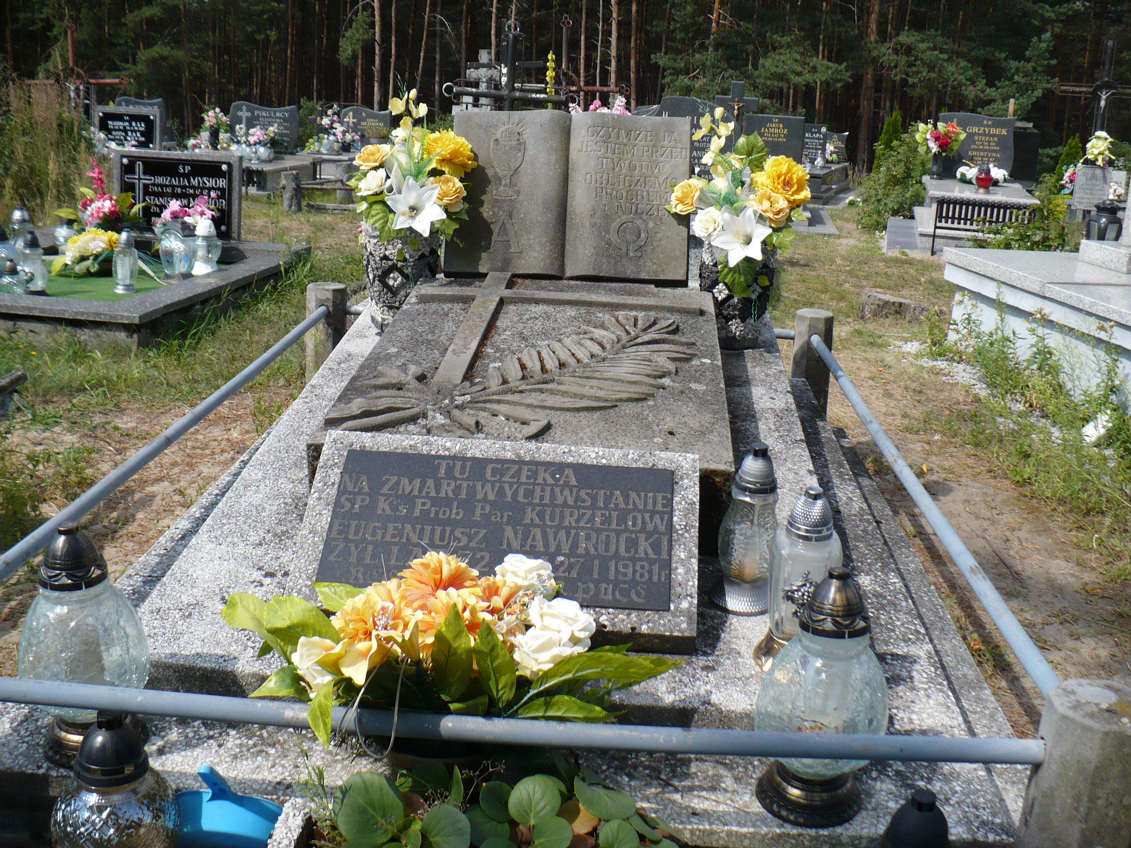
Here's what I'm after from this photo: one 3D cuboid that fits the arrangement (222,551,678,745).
[{"bbox_3d":[-0.160,0.315,1.700,0.590,0.235,0.330,3,17,3],"label":"arrangement"}]

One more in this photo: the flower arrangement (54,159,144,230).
[{"bbox_3d":[-2.292,-1.129,5.950,0.420,0.350,0.300,3,17,3],"label":"flower arrangement"}]

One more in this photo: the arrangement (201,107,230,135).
[{"bbox_3d":[-3.994,-3.465,13.800,0.330,0.330,0.290,3,17,3],"label":"arrangement"}]

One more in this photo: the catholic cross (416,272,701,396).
[{"bbox_3d":[-0.026,-0.249,2.976,0.758,0.035,0.973,3,23,3],"label":"catholic cross"}]

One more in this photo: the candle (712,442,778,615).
[{"bbox_3d":[0.311,0.167,2.036,0.115,0.285,0.115,3,20,3],"label":"candle"}]

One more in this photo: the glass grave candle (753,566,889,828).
[{"bbox_3d":[0.344,0.355,1.630,0.179,0.345,0.179,3,17,3],"label":"glass grave candle"}]

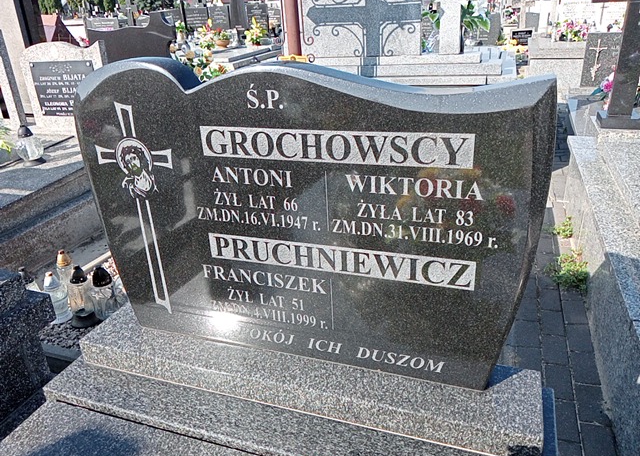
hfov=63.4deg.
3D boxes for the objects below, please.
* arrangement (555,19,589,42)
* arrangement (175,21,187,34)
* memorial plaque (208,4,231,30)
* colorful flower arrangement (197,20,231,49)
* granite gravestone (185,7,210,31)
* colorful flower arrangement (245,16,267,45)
[{"bbox_3d":[3.692,-2.899,7.600,0.480,0.340,0.300,4,23,15],"label":"arrangement"},{"bbox_3d":[-2.506,-3.602,9.300,0.210,0.240,0.190,4,23,15],"label":"arrangement"},{"bbox_3d":[-2.718,-5.672,14.000,0.600,0.640,0.120,4,23,15],"label":"memorial plaque"},{"bbox_3d":[-1.954,-3.551,9.500,0.600,0.480,0.420,4,23,15],"label":"colorful flower arrangement"},{"bbox_3d":[-3.404,-5.773,14.300,0.660,0.640,0.120,4,23,15],"label":"granite gravestone"},{"bbox_3d":[-1.184,-3.615,9.500,0.400,0.500,0.360,4,23,15],"label":"colorful flower arrangement"}]

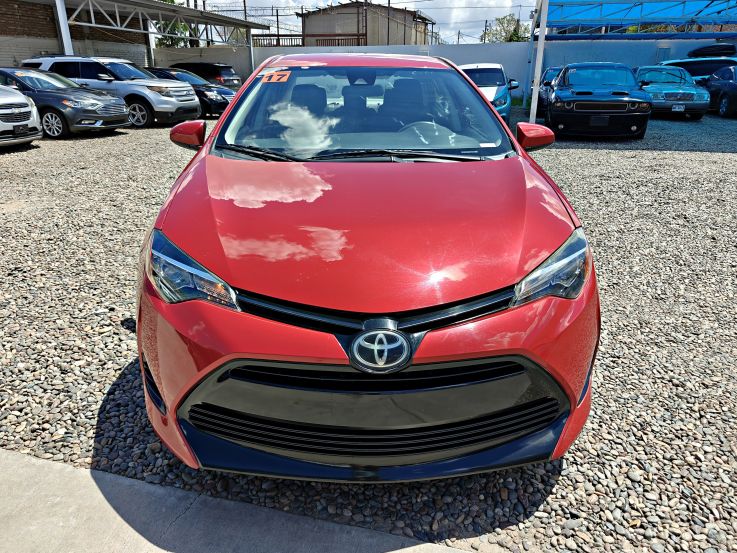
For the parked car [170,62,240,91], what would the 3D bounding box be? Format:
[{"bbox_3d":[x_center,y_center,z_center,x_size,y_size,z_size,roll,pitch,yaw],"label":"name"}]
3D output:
[{"bbox_3d":[-7.855,-8.084,20.723,4.600,1.720,1.850,6,24,16],"label":"parked car"}]

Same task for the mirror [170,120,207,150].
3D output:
[{"bbox_3d":[-0.961,-0.736,2.621,0.205,0.155,0.140,-1,23,-2],"label":"mirror"}]

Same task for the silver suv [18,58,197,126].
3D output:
[{"bbox_3d":[-7.233,-5.256,13.848,5.000,1.780,2.020,7,24,15],"label":"silver suv"}]

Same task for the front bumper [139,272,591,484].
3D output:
[{"bbox_3d":[0.027,0.326,1.588,1.740,0.520,0.600,-1,23,-2],"label":"front bumper"}]

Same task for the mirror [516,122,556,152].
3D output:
[{"bbox_3d":[0.903,-0.745,2.662,0.205,0.155,0.140,-1,23,-2],"label":"mirror"}]

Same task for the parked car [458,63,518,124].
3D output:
[{"bbox_3d":[2.803,-4.665,12.657,1.760,1.500,4.200,6,23,14],"label":"parked car"}]

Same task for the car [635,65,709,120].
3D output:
[{"bbox_3d":[9.227,-5.843,15.447,1.760,1.430,4.700,6,24,15],"label":"car"}]

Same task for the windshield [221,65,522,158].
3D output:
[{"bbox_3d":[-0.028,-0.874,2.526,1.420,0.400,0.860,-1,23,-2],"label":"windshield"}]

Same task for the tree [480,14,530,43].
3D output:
[{"bbox_3d":[10.427,-17.497,38.239,3.799,5.306,3.799,5,23,13],"label":"tree"}]

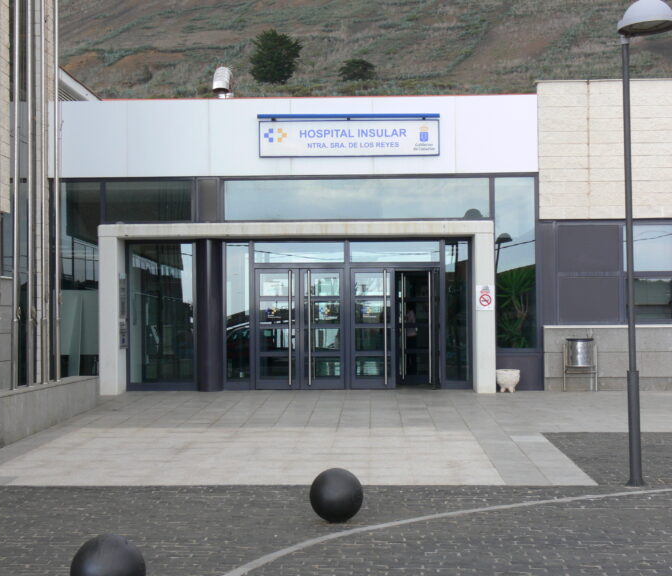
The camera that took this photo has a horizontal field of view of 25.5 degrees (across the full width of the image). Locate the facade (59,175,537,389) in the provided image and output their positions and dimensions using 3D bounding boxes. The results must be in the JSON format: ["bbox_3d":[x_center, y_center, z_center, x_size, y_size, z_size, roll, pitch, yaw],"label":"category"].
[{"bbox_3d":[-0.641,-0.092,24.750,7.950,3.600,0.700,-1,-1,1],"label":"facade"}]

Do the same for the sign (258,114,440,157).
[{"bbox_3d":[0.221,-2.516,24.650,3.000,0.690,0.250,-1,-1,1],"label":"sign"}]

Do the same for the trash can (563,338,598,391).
[{"bbox_3d":[4.010,1.266,24.350,0.560,0.870,0.440,-1,-1,1],"label":"trash can"}]

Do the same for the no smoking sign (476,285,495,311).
[{"bbox_3d":[2.444,0.160,24.250,0.300,0.410,0.020,-1,-1,1],"label":"no smoking sign"}]

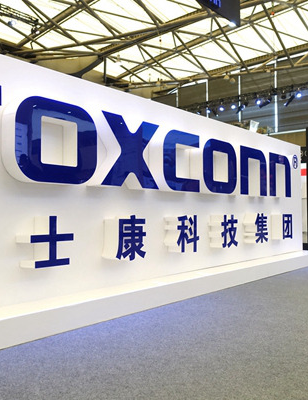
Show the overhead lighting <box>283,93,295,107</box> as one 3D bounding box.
[{"bbox_3d":[5.854,-4.374,18.131,0.270,0.300,0.650,-2,37,51],"label":"overhead lighting"}]

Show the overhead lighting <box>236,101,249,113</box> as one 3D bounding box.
[{"bbox_3d":[4.159,-4.394,19.577,0.650,0.330,0.300,-44,24,-30],"label":"overhead lighting"}]

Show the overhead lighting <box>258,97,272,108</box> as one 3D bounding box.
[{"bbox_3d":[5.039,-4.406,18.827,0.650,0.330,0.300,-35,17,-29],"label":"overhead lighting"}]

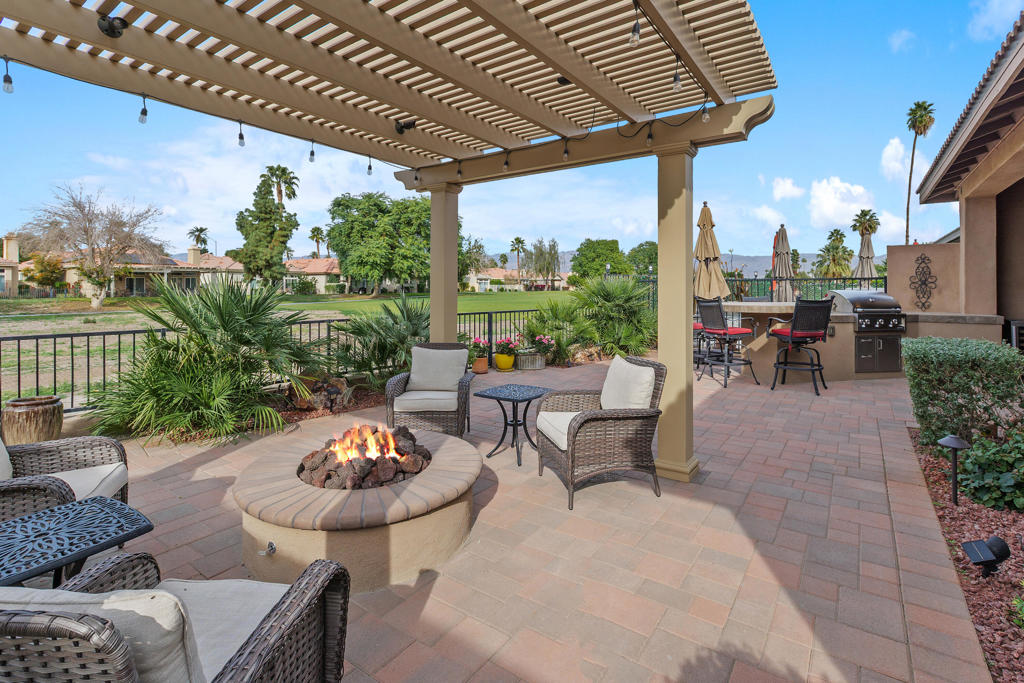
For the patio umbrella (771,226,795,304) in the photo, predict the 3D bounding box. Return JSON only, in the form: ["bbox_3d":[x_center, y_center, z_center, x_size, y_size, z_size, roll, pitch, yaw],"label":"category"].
[{"bbox_3d":[5.680,-1.190,9.500,0.460,2.500,0.460,0,4,0],"label":"patio umbrella"}]

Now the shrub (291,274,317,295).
[{"bbox_3d":[-22.907,-6.262,50.000,2.800,2.200,2.500,0,4,0],"label":"shrub"}]

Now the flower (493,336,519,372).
[{"bbox_3d":[-0.103,0.191,7.197,0.380,0.540,0.370,0,5,0],"label":"flower"}]

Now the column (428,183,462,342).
[{"bbox_3d":[-0.680,-0.387,4.582,0.250,2.350,0.250,4,6,37],"label":"column"}]

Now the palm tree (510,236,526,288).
[{"bbox_3d":[1.257,-14.889,88.000,3.000,10.600,3.000,0,4,0],"label":"palm tree"}]

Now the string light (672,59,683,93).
[{"bbox_3d":[0.873,-1.403,2.400,0.052,0.178,0.052,0,5,0],"label":"string light"}]

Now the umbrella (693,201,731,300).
[{"bbox_3d":[3.100,-0.866,7.100,0.560,2.580,0.560,0,4,0],"label":"umbrella"}]

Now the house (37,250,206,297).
[{"bbox_3d":[-43.200,-7.620,51.000,15.500,5.200,12.000,-3,5,-29],"label":"house"}]

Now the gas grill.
[{"bbox_3d":[5.130,-0.193,6.650,0.820,1.170,0.620,-1,4,-8],"label":"gas grill"}]

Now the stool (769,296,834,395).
[{"bbox_3d":[3.700,0.030,5.850,0.580,1.200,0.620,0,5,-5],"label":"stool"}]

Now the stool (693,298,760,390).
[{"bbox_3d":[2.990,-0.028,6.310,0.620,1.200,0.580,-2,5,-17],"label":"stool"}]

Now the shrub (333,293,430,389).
[{"bbox_3d":[-1.680,-0.050,6.100,1.350,1.250,1.200,0,4,0],"label":"shrub"}]

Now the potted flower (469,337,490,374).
[{"bbox_3d":[-0.470,0.189,6.800,0.320,0.560,0.320,0,4,0],"label":"potted flower"}]

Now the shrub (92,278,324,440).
[{"bbox_3d":[-3.169,0.068,4.761,2.150,1.400,1.750,-3,6,-30],"label":"shrub"}]

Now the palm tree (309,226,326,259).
[{"bbox_3d":[-40.601,-17.535,95.000,3.600,13.000,3.600,0,5,0],"label":"palm tree"}]

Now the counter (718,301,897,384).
[{"bbox_3d":[4.200,0.003,6.575,2.650,1.070,1.000,-1,5,-10],"label":"counter"}]

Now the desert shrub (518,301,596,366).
[{"bbox_3d":[0.750,-0.177,7.500,1.200,1.080,1.100,0,4,0],"label":"desert shrub"}]

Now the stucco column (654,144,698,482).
[{"bbox_3d":[1.245,-0.239,3.420,0.260,2.440,0.260,3,5,37],"label":"stucco column"}]

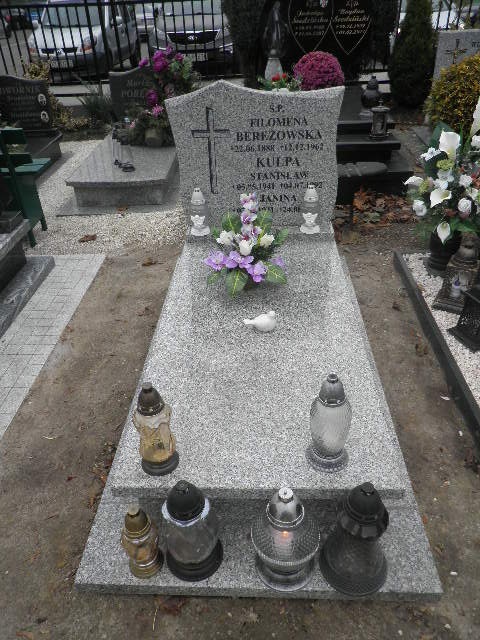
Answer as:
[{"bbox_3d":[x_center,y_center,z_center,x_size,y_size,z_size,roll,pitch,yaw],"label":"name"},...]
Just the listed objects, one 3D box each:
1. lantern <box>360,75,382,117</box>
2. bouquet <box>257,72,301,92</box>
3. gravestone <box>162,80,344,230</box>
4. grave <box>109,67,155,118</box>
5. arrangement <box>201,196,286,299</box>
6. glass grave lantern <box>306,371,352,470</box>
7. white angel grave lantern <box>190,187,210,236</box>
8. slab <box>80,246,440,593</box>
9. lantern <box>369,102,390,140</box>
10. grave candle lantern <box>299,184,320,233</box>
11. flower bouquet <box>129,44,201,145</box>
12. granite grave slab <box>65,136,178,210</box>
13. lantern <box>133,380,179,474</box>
[{"bbox_3d":[1.109,-1.887,4.179,0.175,0.280,0.175,0,34,3],"label":"lantern"},{"bbox_3d":[0.350,-2.096,4.545,0.390,0.290,0.330,0,34,3],"label":"bouquet"},{"bbox_3d":[0.084,-0.899,2.772,0.908,0.780,0.088,0,34,3],"label":"gravestone"},{"bbox_3d":[-0.840,-2.097,4.613,0.720,0.520,0.090,0,34,3],"label":"grave"},{"bbox_3d":[0.025,-0.359,2.244,0.370,0.385,0.320,0,34,3],"label":"arrangement"},{"bbox_3d":[0.260,0.286,1.466,0.134,0.327,0.134,0,34,3],"label":"glass grave lantern"},{"bbox_3d":[-0.229,-0.619,2.837,0.117,0.261,0.117,0,34,3],"label":"white angel grave lantern"},{"bbox_3d":[0.080,0.130,2.150,0.986,0.161,2.013,0,34,3],"label":"slab"},{"bbox_3d":[1.084,-1.559,3.895,0.165,0.255,0.165,0,34,3],"label":"lantern"},{"bbox_3d":[0.394,-0.625,2.803,0.115,0.261,0.115,0,34,3],"label":"grave candle lantern"},{"bbox_3d":[-0.602,-1.862,4.144,0.560,0.690,0.450,0,34,3],"label":"flower bouquet"},{"bbox_3d":[-0.924,-1.356,4.384,0.757,0.214,1.474,-2,34,1],"label":"granite grave slab"},{"bbox_3d":[-0.244,0.306,1.478,0.129,0.318,0.129,0,34,3],"label":"lantern"}]

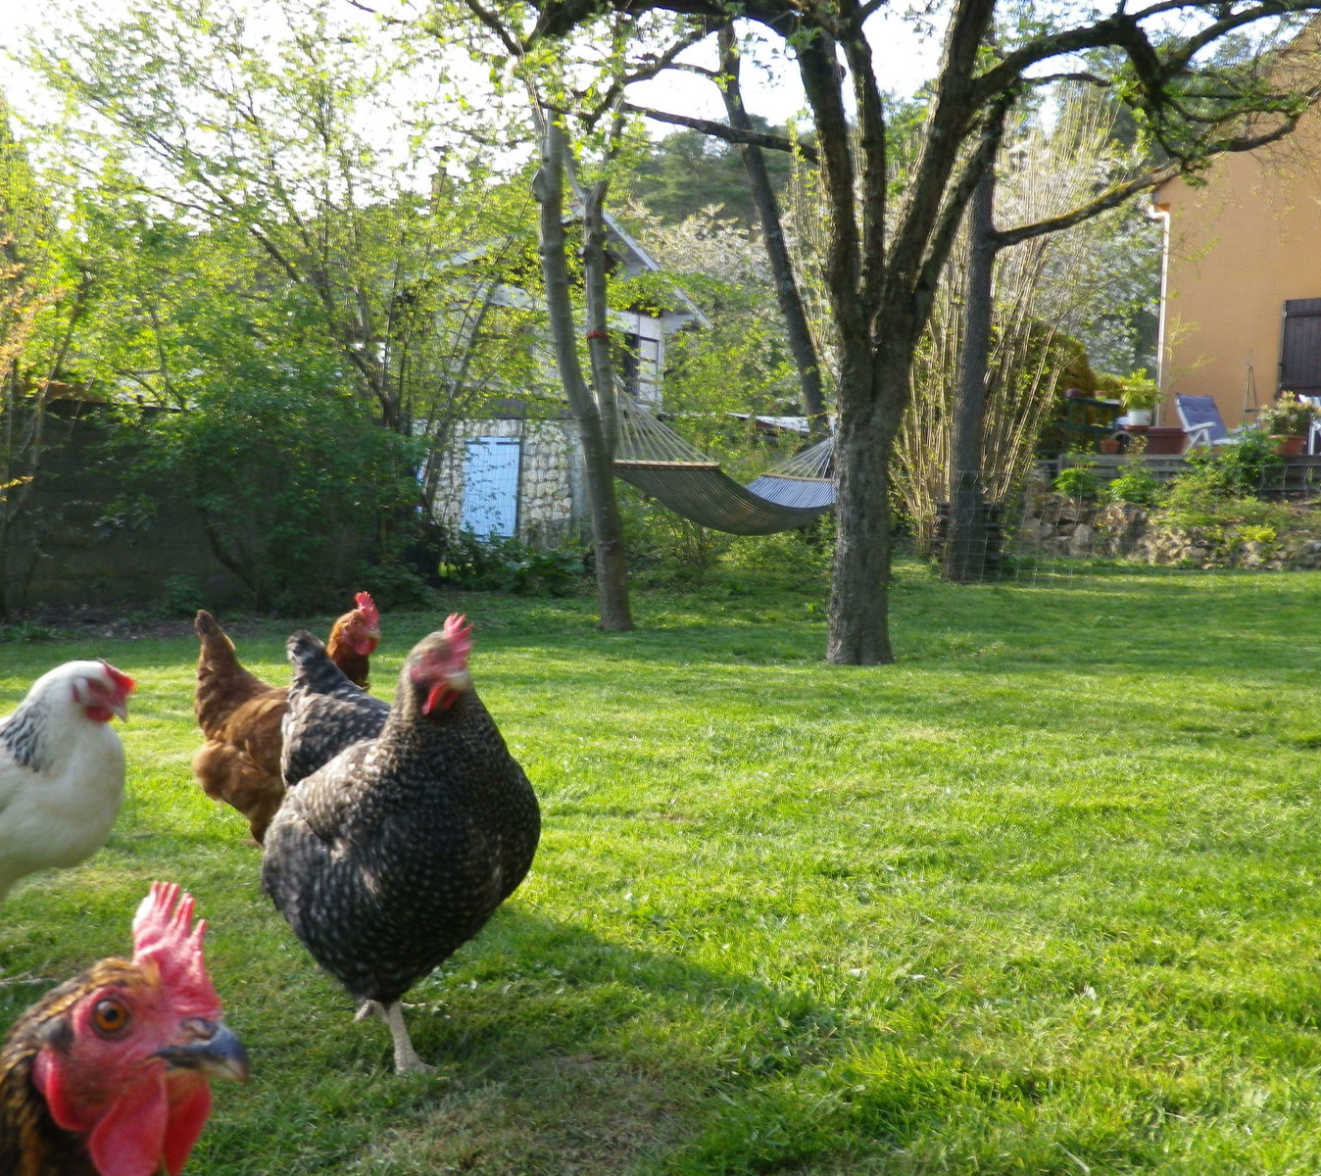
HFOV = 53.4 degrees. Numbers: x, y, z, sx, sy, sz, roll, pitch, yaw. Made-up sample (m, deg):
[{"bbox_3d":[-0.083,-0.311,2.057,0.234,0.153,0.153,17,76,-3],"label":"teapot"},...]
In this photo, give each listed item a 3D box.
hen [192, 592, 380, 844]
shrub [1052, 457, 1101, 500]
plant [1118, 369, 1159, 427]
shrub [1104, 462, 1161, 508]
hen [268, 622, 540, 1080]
[{"bbox_3d":[-0.530,0.217,1.930,0.360,0.420,0.200,-3,5,-42],"label":"hen"},{"bbox_3d":[4.382,-1.145,13.800,0.500,0.470,0.480,3,4,23],"label":"shrub"},{"bbox_3d":[5.732,-2.269,15.700,0.500,0.690,0.500,3,4,23],"label":"plant"},{"bbox_3d":[4.877,-1.065,13.600,0.600,0.480,0.550,3,4,23],"label":"shrub"},{"bbox_3d":[-0.276,0.250,1.350,0.230,0.445,0.380,-2,5,-41],"label":"hen"}]

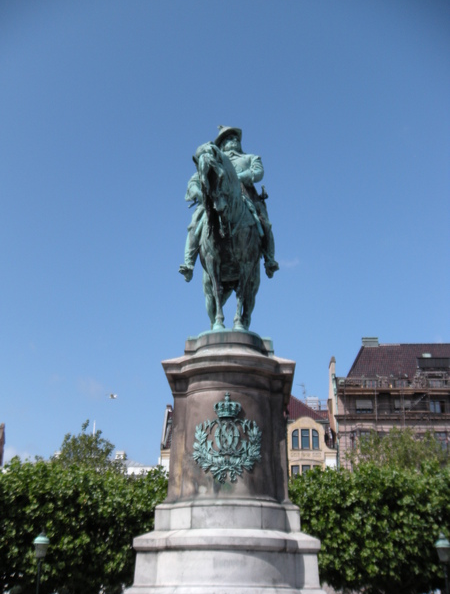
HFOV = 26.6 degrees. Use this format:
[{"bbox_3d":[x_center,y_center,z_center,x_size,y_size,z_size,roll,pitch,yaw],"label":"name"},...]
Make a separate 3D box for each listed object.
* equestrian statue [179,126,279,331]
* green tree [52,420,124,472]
[{"bbox_3d":[0.075,-1.095,16.734,1.662,4.088,3.400,1,-20,0],"label":"equestrian statue"},{"bbox_3d":[-5.832,10.189,38.834,4.600,10.485,4.600,1,-20,0],"label":"green tree"}]

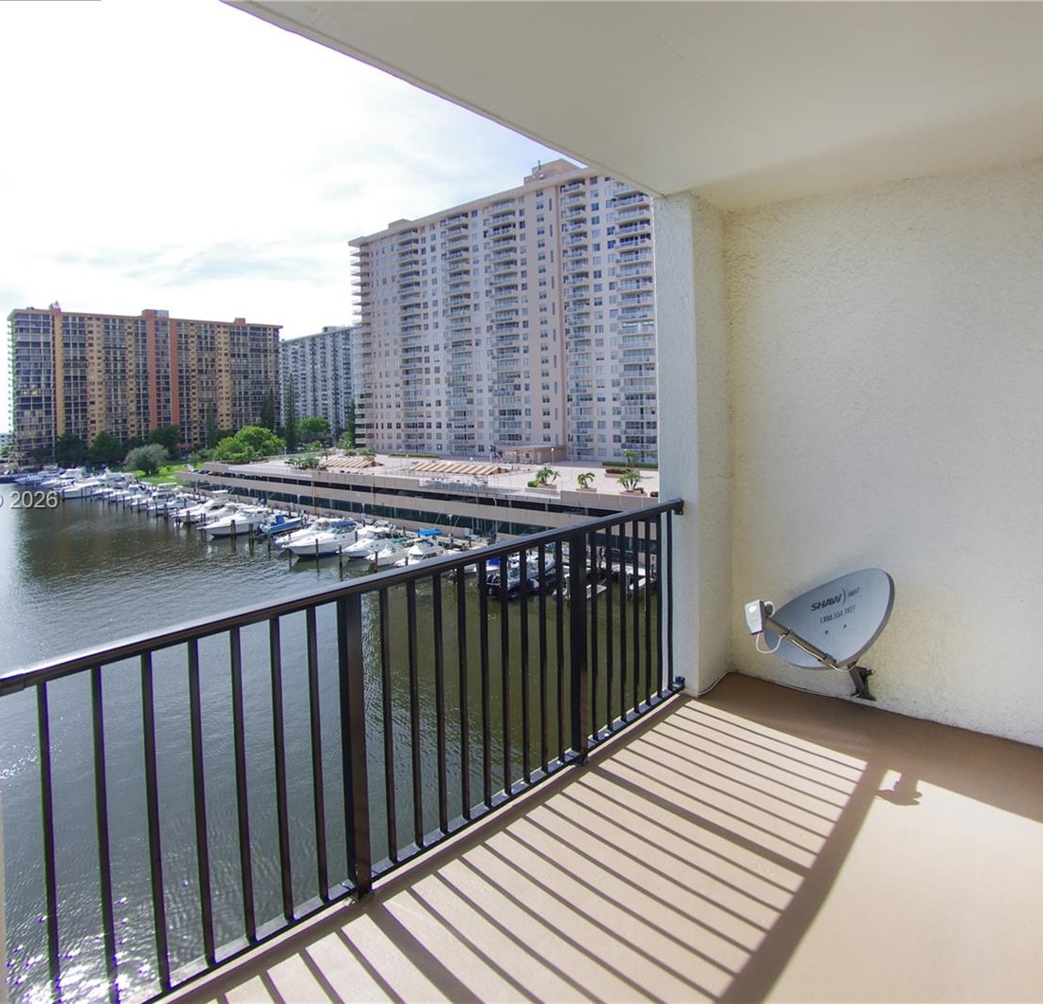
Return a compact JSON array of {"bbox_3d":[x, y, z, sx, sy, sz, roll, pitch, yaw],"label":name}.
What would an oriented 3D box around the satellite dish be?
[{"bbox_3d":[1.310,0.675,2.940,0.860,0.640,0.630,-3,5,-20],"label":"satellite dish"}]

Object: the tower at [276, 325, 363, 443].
[{"bbox_3d":[-97.000,-64.000,354.000,112.000,64.000,21.000,2,6,39],"label":"tower"}]

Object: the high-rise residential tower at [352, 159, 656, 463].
[{"bbox_3d":[8.500,-41.000,140.000,114.000,64.000,21.000,2,6,39],"label":"high-rise residential tower"}]

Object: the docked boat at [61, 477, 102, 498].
[{"bbox_3d":[-104.500,-3.000,150.500,3.200,4.300,9.500,2,5,38],"label":"docked boat"}]

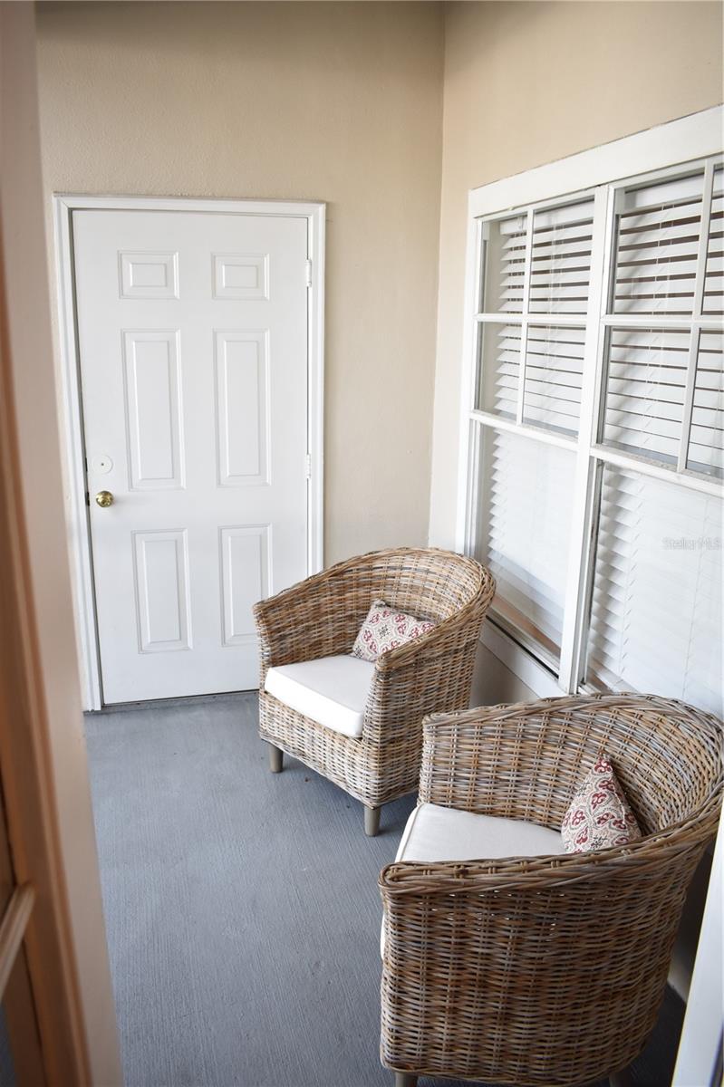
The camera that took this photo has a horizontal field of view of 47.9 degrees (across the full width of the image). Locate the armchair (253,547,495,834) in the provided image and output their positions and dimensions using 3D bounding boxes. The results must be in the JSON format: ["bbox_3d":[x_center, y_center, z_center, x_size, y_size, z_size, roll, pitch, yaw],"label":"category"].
[{"bbox_3d":[0.101,0.485,3.002,0.690,0.810,0.720,-11,18,-39],"label":"armchair"}]

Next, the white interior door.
[{"bbox_3d":[-0.679,-0.308,3.466,0.914,2.032,0.045,-3,15,-13],"label":"white interior door"}]

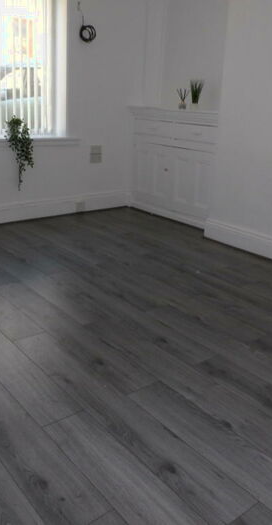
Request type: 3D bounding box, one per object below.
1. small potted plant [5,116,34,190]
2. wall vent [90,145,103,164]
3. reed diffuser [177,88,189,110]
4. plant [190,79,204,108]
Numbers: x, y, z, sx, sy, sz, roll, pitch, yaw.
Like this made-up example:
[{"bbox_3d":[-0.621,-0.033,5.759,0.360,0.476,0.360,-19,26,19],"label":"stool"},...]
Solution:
[{"bbox_3d":[-1.042,-0.970,4.355,0.235,0.640,0.180,-12,24,-37],"label":"small potted plant"},{"bbox_3d":[-0.412,-1.109,4.980,0.147,0.182,0.015,-14,25,-40],"label":"wall vent"},{"bbox_3d":[0.469,-1.604,4.743,0.095,0.208,0.095,-12,24,-37],"label":"reed diffuser"},{"bbox_3d":[0.582,-1.603,4.645,0.115,0.268,0.115,2,19,-1],"label":"plant"}]

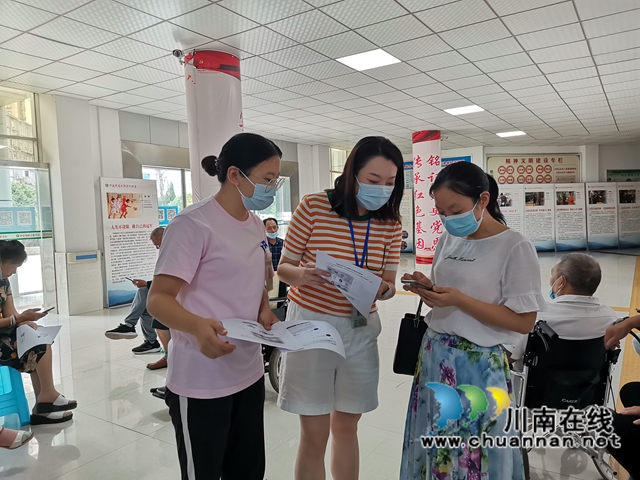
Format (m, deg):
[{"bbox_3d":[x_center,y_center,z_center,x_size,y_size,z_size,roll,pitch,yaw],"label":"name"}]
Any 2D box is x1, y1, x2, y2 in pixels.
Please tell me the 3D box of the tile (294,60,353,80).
[{"bbox_3d":[0.060,-2.060,5.793,0.600,0.030,0.600,0,4,34],"label":"tile"}]

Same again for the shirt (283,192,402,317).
[{"bbox_3d":[0.077,0.045,1.730,0.420,0.440,0.250,-3,6,-17],"label":"shirt"}]

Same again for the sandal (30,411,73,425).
[{"bbox_3d":[-1.786,1.164,3.202,0.245,0.085,0.090,-2,3,-7],"label":"sandal"}]

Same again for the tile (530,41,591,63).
[{"bbox_3d":[2.716,-2.128,5.455,0.600,0.020,0.600,1,4,34],"label":"tile"}]

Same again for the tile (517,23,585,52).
[{"bbox_3d":[2.390,-2.089,4.961,0.600,0.030,0.600,0,4,34],"label":"tile"}]

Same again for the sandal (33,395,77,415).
[{"bbox_3d":[-1.794,1.114,3.280,0.250,0.100,0.092,-3,4,-16],"label":"sandal"}]

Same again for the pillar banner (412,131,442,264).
[{"bbox_3d":[2.391,-0.918,10.598,0.630,2.851,0.600,-1,3,18],"label":"pillar banner"}]

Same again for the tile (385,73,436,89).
[{"bbox_3d":[1.229,-2.142,6.492,0.600,0.020,0.600,0,4,34],"label":"tile"}]

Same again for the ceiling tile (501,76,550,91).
[{"bbox_3d":[2.887,-2.206,6.784,0.600,0.020,0.600,0,4,34],"label":"ceiling tile"}]

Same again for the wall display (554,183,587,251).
[{"bbox_3d":[7.158,-0.634,13.712,0.920,1.910,0.050,-1,3,8],"label":"wall display"}]

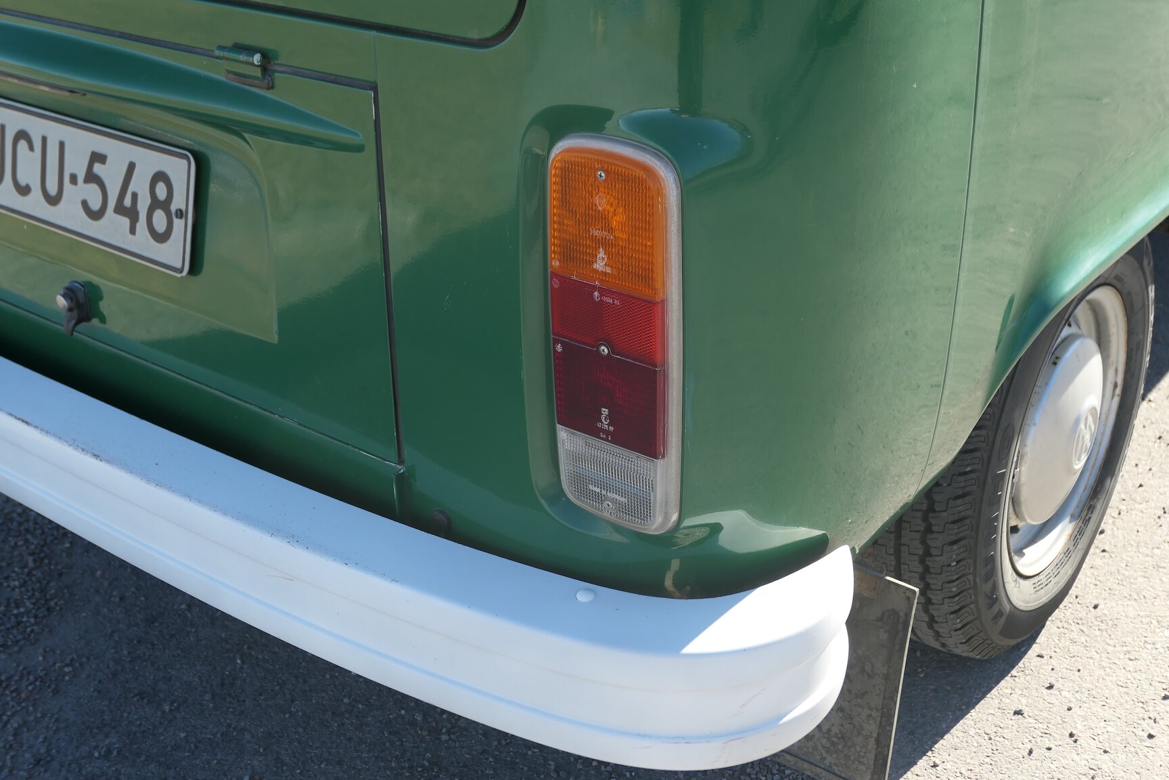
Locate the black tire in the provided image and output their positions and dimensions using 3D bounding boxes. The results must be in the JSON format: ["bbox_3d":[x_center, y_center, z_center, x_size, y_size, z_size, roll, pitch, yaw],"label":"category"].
[{"bbox_3d":[0.572,0.034,1.778,0.187,0.642,0.645,18,30,35],"label":"black tire"}]

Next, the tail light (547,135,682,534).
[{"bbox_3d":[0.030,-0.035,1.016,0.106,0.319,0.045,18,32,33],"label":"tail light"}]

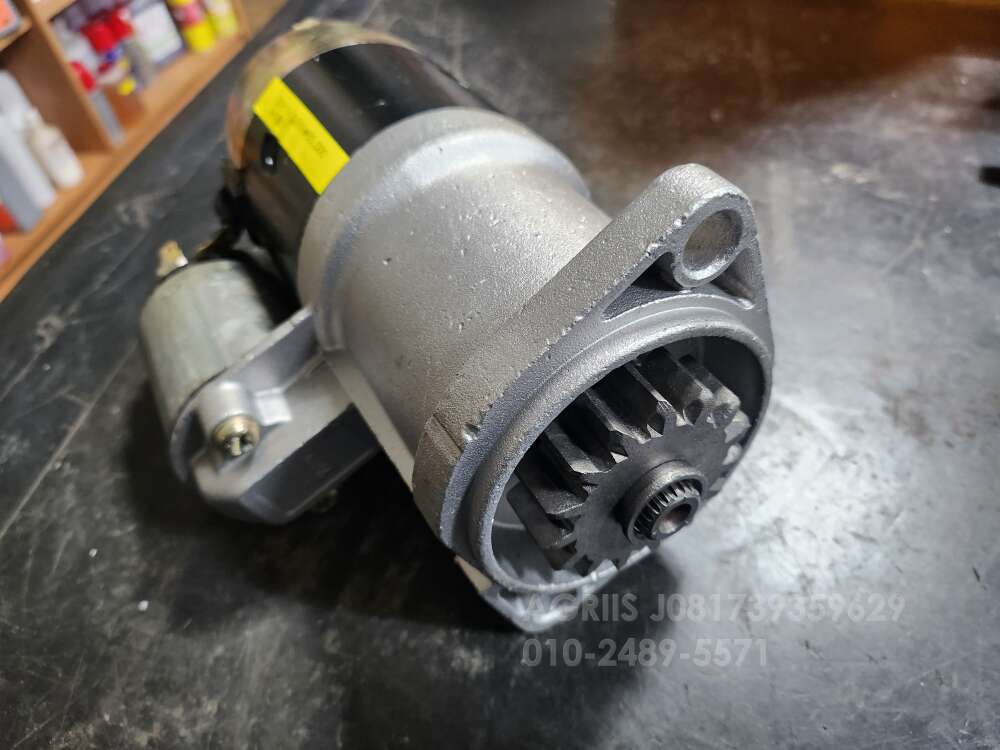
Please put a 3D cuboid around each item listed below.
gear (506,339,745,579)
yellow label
[{"bbox_3d":[0.027,0.020,0.140,0.049,0.049,0.021,-22,46,-18],"label":"gear"},{"bbox_3d":[-0.058,-0.069,0.194,0.012,0.001,0.070,-50,47,10],"label":"yellow label"}]

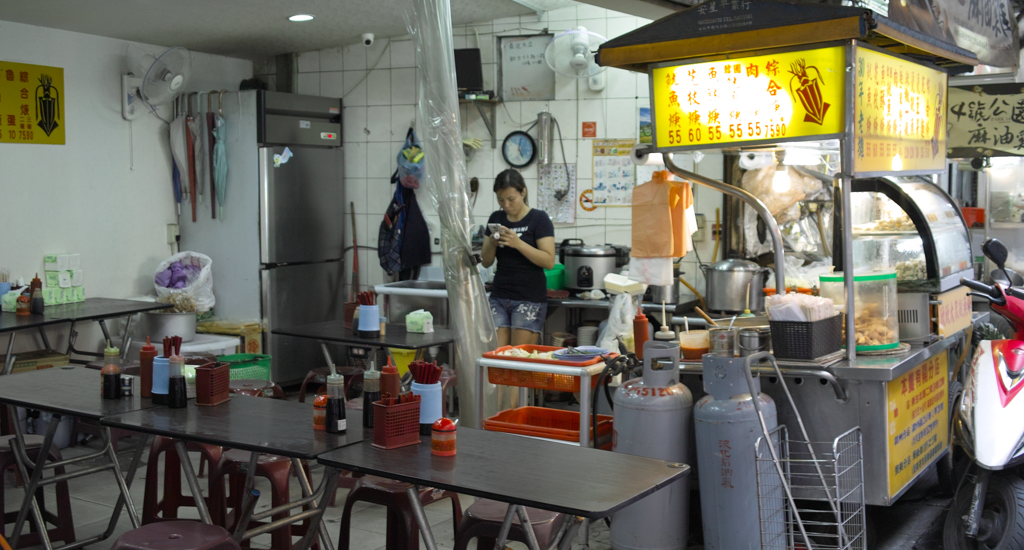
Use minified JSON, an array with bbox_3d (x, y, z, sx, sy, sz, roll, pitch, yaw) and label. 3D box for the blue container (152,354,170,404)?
[{"bbox_3d":[-1.205,0.365,4.064,0.099,0.159,0.099,-1,5,-17],"label":"blue container"}]

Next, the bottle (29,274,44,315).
[{"bbox_3d":[-2.689,0.108,6.600,0.068,0.220,0.068,0,5,0],"label":"bottle"}]

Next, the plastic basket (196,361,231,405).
[{"bbox_3d":[-1.043,0.382,4.072,0.077,0.127,0.125,2,5,16],"label":"plastic basket"}]

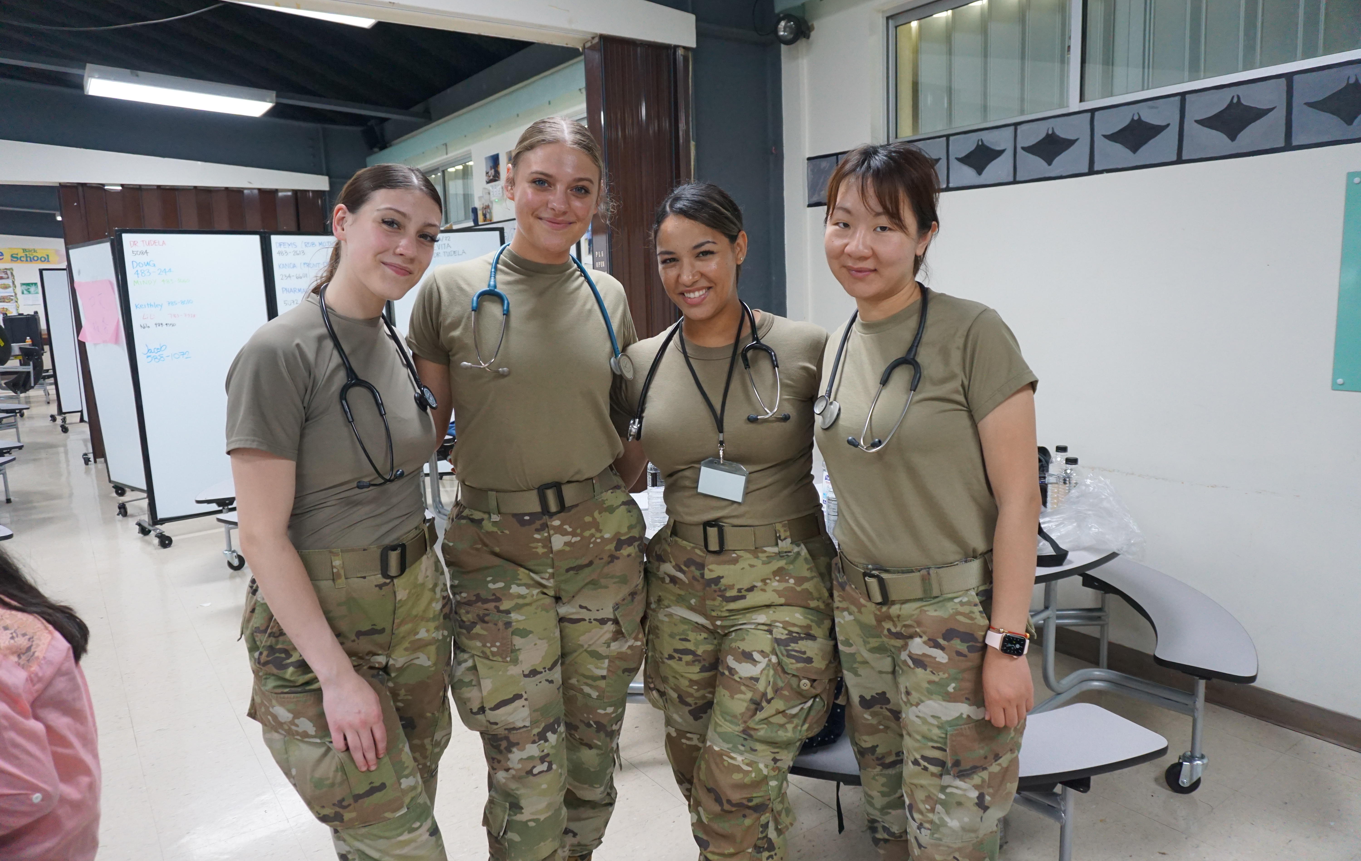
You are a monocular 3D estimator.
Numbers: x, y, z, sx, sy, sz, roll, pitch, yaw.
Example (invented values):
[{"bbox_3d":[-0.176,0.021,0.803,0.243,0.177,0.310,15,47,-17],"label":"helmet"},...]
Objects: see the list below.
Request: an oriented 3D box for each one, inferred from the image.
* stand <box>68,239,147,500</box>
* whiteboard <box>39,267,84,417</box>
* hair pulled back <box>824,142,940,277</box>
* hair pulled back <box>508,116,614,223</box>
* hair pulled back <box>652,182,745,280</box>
[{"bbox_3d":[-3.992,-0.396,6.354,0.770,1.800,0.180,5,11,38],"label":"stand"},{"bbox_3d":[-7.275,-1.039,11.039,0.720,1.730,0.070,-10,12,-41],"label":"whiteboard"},{"bbox_3d":[0.317,-0.346,1.420,0.175,0.210,0.205,7,12,35],"label":"hair pulled back"},{"bbox_3d":[-0.211,-0.455,1.590,0.175,0.195,0.200,2,11,-13],"label":"hair pulled back"},{"bbox_3d":[0.032,-0.348,1.580,0.162,0.180,0.200,-7,12,22],"label":"hair pulled back"}]

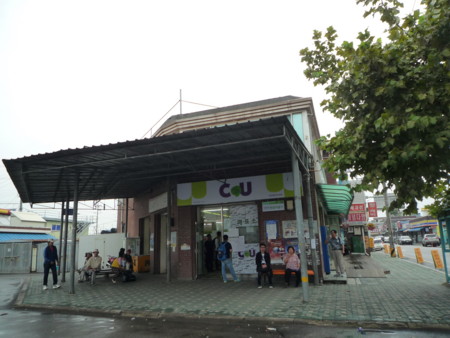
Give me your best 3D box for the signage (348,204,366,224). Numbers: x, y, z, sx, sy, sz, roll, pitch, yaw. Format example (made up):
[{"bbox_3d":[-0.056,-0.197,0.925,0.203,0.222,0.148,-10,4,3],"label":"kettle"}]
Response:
[{"bbox_3d":[9.982,3.299,24.503,1.183,1.322,0.150,-6,-13,19],"label":"signage"}]

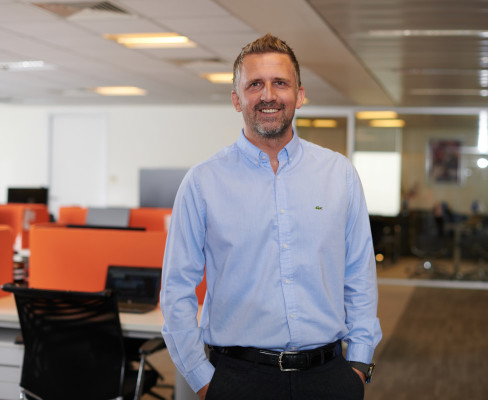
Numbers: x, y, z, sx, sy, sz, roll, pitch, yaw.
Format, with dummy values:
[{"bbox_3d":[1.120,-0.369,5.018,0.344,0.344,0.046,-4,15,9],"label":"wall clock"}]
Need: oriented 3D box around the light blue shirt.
[{"bbox_3d":[0.066,0.155,2.140,0.550,0.660,0.300,1,2,-9],"label":"light blue shirt"}]

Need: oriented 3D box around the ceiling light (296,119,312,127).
[{"bbox_3d":[1.060,-1.400,15.093,0.480,0.070,0.550,2,2,15],"label":"ceiling light"}]

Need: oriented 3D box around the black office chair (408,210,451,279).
[{"bbox_3d":[2.835,0.646,12.664,0.600,0.970,0.600,1,2,-25],"label":"black office chair"}]

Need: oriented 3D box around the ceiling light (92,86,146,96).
[{"bbox_3d":[-1.516,-1.346,10.299,0.600,0.070,0.600,2,2,15],"label":"ceiling light"}]

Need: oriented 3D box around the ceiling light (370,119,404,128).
[{"bbox_3d":[2.499,-1.346,14.610,0.580,0.070,0.580,2,2,15],"label":"ceiling light"}]

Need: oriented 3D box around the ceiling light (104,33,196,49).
[{"bbox_3d":[-0.694,-1.219,6.370,0.600,0.070,0.600,2,2,15],"label":"ceiling light"}]

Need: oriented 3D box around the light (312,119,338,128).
[{"bbox_3d":[1.455,-1.388,15.060,0.500,0.070,0.550,2,2,15],"label":"light"}]

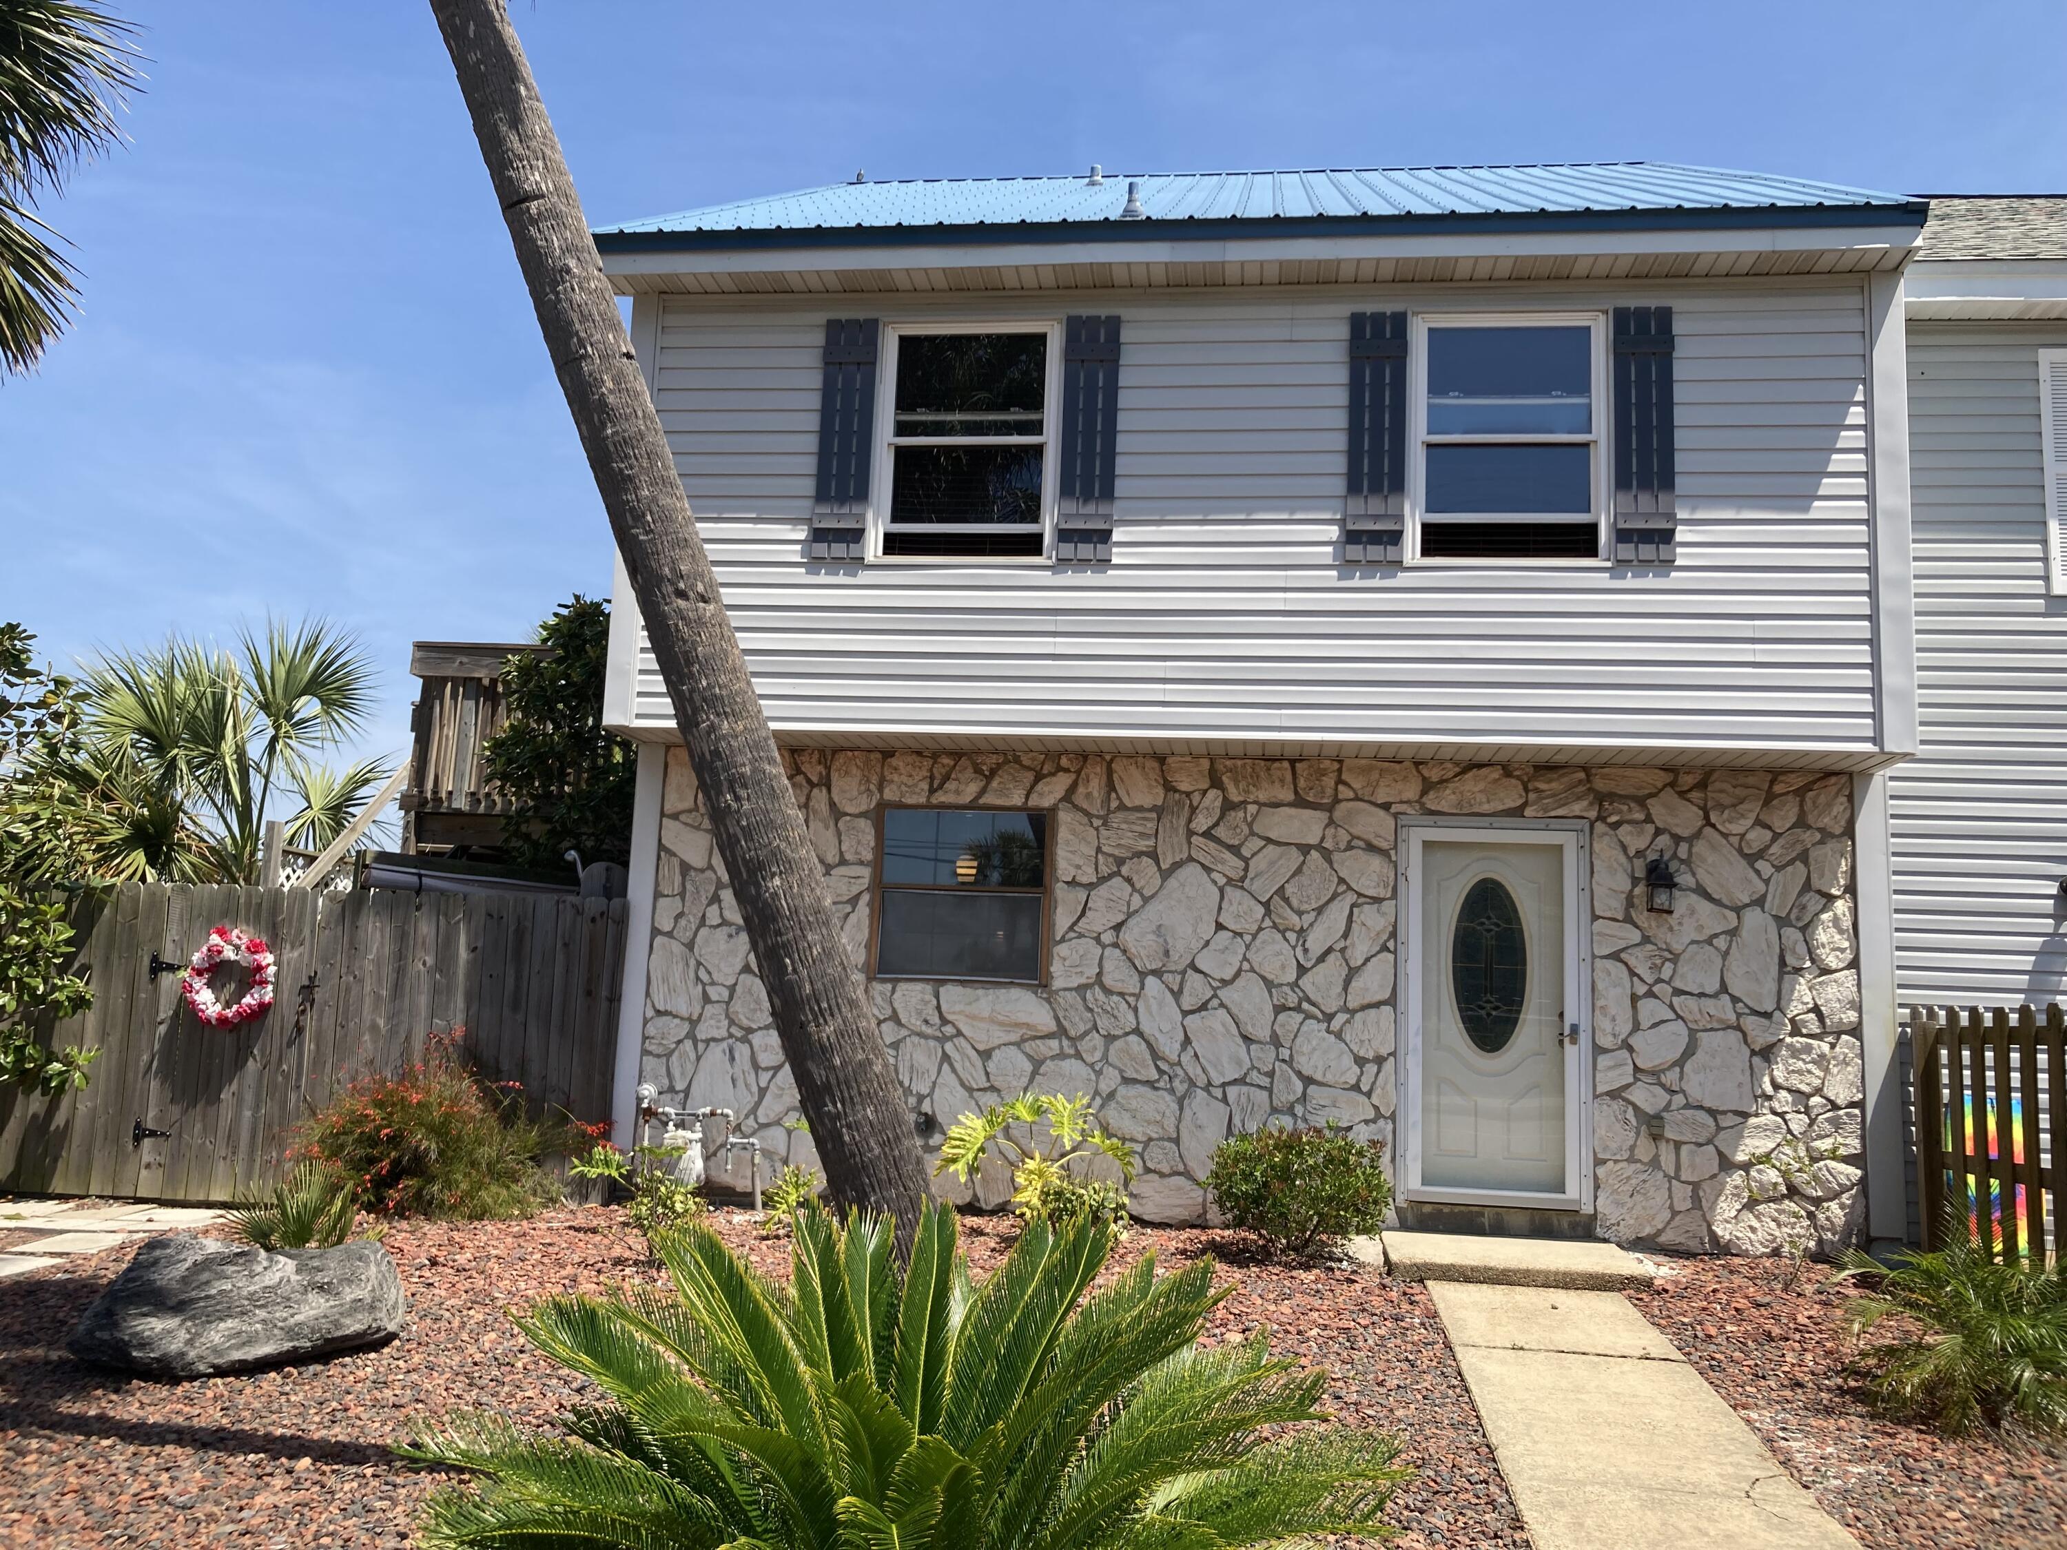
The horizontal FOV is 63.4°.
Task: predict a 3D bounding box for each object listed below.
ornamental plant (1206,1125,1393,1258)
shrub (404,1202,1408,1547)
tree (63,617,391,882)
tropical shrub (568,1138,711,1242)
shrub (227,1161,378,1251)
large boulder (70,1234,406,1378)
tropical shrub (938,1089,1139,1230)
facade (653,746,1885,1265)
[{"bbox_3d":[1.362,2.098,8.564,1.000,0.710,0.800,1,-8,8],"label":"ornamental plant"},{"bbox_3d":[-0.294,1.470,3.899,2.250,0.960,2.150,3,-8,-3],"label":"shrub"},{"bbox_3d":[-6.306,0.754,12.846,2.350,3.600,2.200,6,-9,-23],"label":"tree"},{"bbox_3d":[-2.010,2.087,8.569,0.700,0.540,0.600,3,-8,-7],"label":"tropical shrub"},{"bbox_3d":[-3.361,2.023,7.686,0.680,0.500,0.600,6,-9,-22],"label":"shrub"},{"bbox_3d":[-3.002,1.924,6.206,1.080,0.410,0.700,7,-10,-32],"label":"large boulder"},{"bbox_3d":[0.012,2.053,8.921,1.100,0.770,0.800,1,-8,8],"label":"tropical shrub"},{"bbox_3d":[1.077,1.197,9.335,6.690,2.585,0.250,1,-8,8],"label":"facade"}]

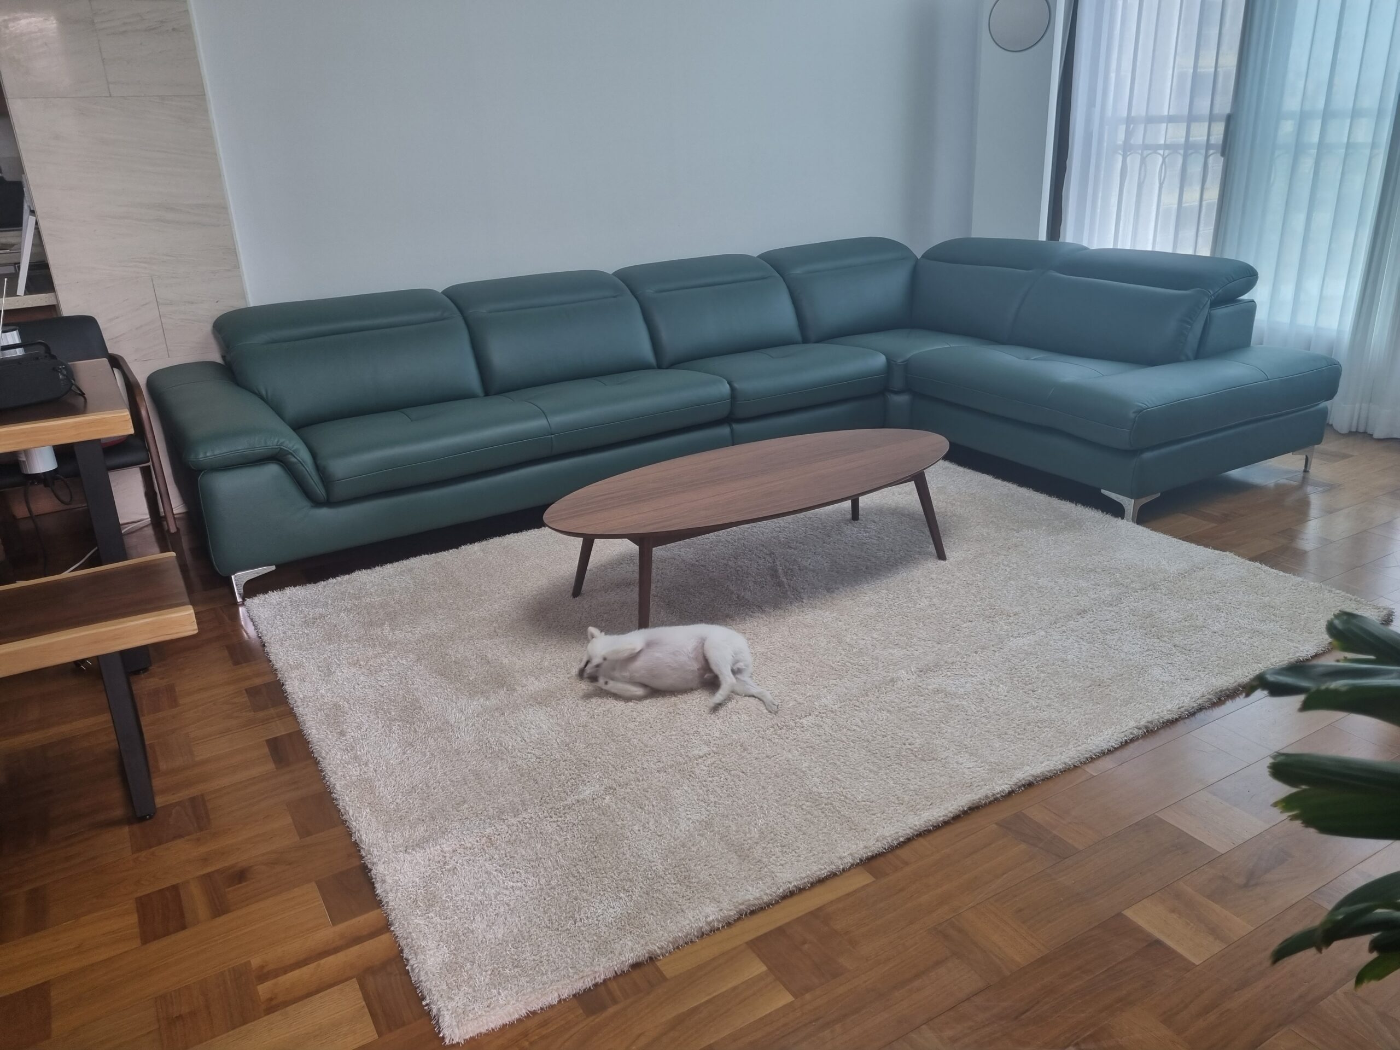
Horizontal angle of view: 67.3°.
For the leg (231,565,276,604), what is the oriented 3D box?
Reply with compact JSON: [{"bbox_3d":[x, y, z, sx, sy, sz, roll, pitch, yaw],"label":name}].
[{"bbox_3d":[-1.431,0.171,3.373,0.133,0.098,0.133,-14,24,-28],"label":"leg"}]

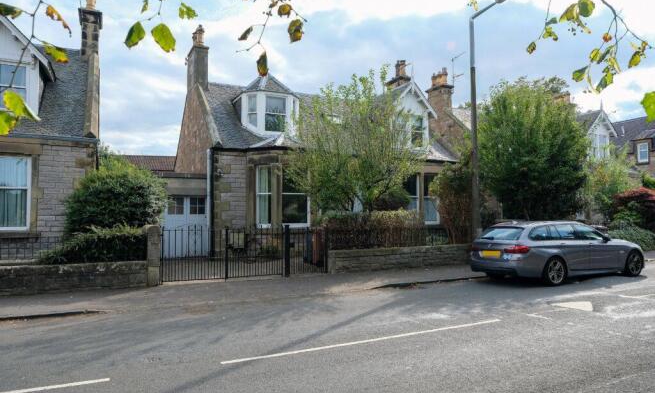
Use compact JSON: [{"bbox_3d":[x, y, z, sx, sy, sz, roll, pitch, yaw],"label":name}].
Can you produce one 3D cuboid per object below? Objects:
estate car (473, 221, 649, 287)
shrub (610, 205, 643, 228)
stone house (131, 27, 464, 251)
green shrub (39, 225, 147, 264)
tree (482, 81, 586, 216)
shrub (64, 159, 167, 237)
[{"bbox_3d":[5.970,1.335,11.230,4.900,1.470,1.900,1,-3,-26],"label":"estate car"},{"bbox_3d":[12.234,0.995,17.770,1.500,1.500,1.400,1,-3,-27],"label":"shrub"},{"bbox_3d":[-0.964,-2.339,20.830,11.800,9.400,9.400,1,-3,-27],"label":"stone house"},{"bbox_3d":[-4.843,1.172,9.157,2.200,1.150,1.100,1,-3,-27],"label":"green shrub"},{"bbox_3d":[8.483,-1.421,18.082,4.500,7.100,4.300,1,-3,-27],"label":"tree"},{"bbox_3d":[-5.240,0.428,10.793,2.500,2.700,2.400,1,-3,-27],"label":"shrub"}]

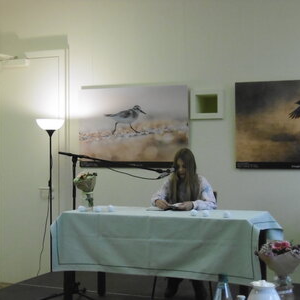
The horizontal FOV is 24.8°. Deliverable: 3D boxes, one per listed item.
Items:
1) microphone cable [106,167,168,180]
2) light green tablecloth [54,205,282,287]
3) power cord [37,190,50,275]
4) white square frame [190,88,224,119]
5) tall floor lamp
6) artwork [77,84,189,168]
[{"bbox_3d":[-0.108,0.203,5.880,0.540,0.120,0.040,0,0,11],"label":"microphone cable"},{"bbox_3d":[0.145,0.743,5.549,1.710,0.470,0.820,0,0,20],"label":"light green tablecloth"},{"bbox_3d":[-1.086,0.876,6.968,0.186,0.951,0.060,0,0,22],"label":"power cord"},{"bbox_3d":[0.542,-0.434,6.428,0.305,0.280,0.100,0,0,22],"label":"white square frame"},{"bbox_3d":[-0.995,0.577,6.892,0.285,1.780,0.285,0,0,0],"label":"tall floor lamp"},{"bbox_3d":[-0.176,-0.225,6.952,1.200,0.810,0.030,0,0,22],"label":"artwork"}]

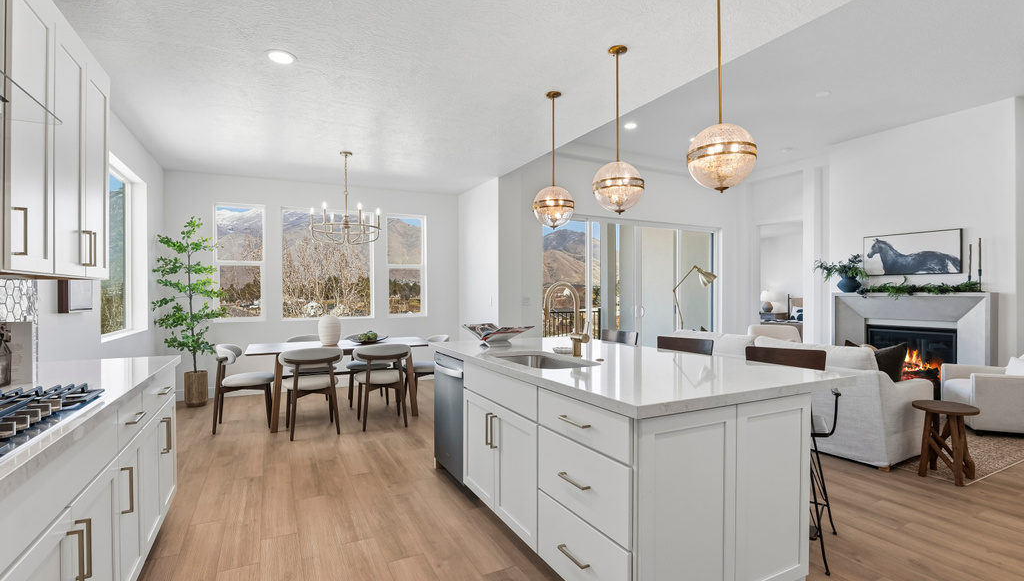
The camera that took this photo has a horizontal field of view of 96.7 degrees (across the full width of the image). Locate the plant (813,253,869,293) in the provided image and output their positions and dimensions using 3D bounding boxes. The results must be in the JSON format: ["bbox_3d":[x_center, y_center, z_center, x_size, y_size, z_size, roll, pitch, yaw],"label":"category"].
[{"bbox_3d":[4.382,-0.223,6.083,0.420,0.500,0.580,0,0,-28],"label":"plant"}]

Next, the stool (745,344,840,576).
[{"bbox_3d":[1.434,0.824,2.450,0.460,0.975,0.520,0,0,42],"label":"stool"}]

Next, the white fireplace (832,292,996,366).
[{"bbox_3d":[4.741,0.672,5.471,0.250,1.300,1.511,0,0,-28],"label":"white fireplace"}]

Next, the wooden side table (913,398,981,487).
[{"bbox_3d":[3.092,1.077,3.241,0.374,0.505,0.374,0,0,-27],"label":"wooden side table"}]

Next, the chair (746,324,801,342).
[{"bbox_3d":[3.793,0.908,6.598,0.760,0.840,0.780,0,0,34],"label":"chair"}]

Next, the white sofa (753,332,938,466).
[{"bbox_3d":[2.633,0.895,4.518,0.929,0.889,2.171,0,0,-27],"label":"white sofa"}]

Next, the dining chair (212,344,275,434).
[{"bbox_3d":[-2.653,0.946,4.533,0.556,0.798,0.535,0,0,-27],"label":"dining chair"}]

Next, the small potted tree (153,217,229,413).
[{"bbox_3d":[-3.713,0.246,5.248,0.760,2.165,0.720,0,0,-28],"label":"small potted tree"}]

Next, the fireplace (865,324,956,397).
[{"bbox_3d":[4.862,0.867,5.499,0.320,0.800,0.868,0,0,-28],"label":"fireplace"}]

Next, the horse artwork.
[{"bbox_3d":[4.760,-0.435,5.470,0.040,0.495,0.949,0,0,-27],"label":"horse artwork"}]

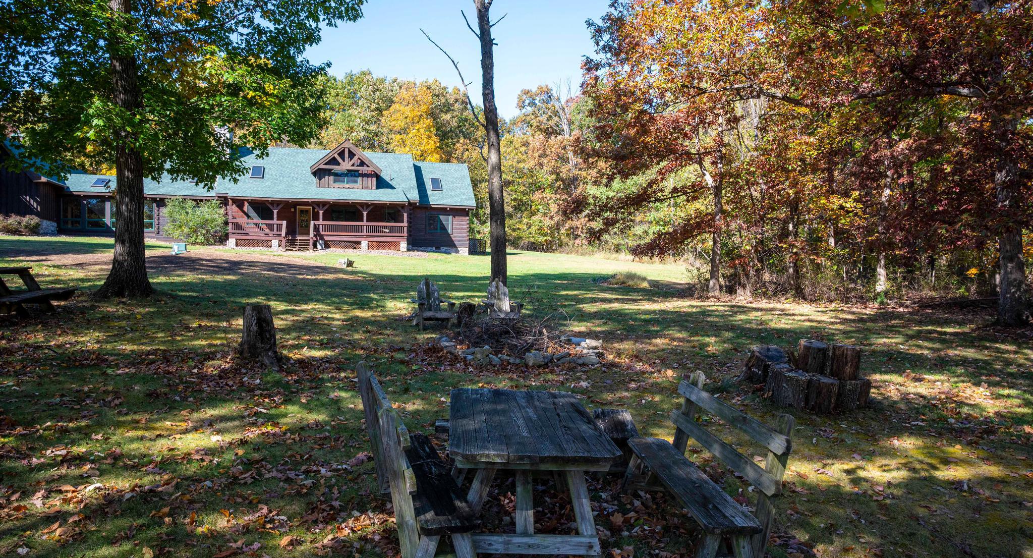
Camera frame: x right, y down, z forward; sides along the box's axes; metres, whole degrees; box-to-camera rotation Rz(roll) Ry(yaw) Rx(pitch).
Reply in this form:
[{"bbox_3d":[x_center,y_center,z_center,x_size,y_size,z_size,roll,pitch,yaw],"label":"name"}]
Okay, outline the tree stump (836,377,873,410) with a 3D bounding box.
[{"bbox_3d":[3.750,1.261,7.650,0.350,0.290,0.350,4,2,29],"label":"tree stump"}]

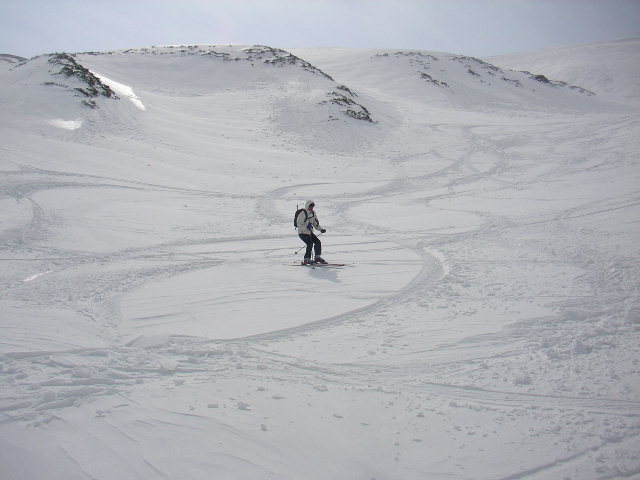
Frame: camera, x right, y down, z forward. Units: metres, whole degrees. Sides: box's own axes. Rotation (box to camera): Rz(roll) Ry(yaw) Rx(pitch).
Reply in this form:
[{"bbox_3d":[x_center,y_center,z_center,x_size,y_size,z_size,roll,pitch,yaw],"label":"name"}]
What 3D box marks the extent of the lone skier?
[{"bbox_3d":[-0.222,-0.191,17.900,0.660,1.670,0.600,2,3,37],"label":"lone skier"}]

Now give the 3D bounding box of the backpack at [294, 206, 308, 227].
[{"bbox_3d":[-0.487,-0.585,18.020,0.240,0.520,0.320,18,12,35],"label":"backpack"}]

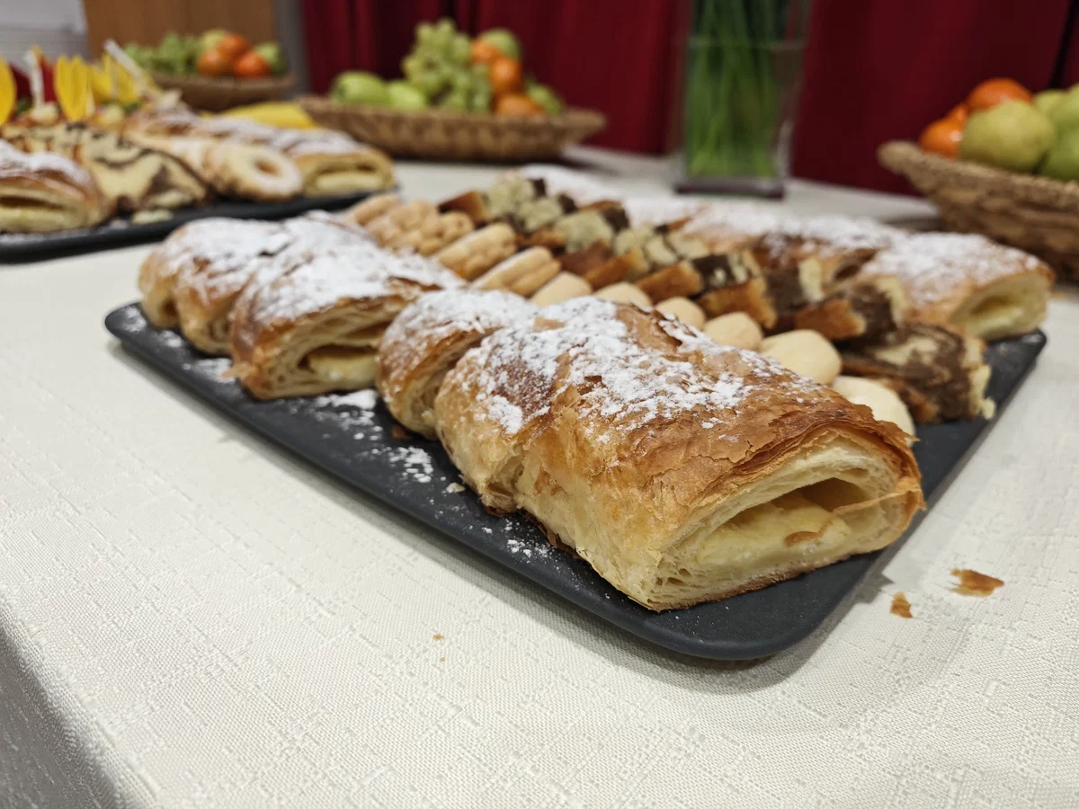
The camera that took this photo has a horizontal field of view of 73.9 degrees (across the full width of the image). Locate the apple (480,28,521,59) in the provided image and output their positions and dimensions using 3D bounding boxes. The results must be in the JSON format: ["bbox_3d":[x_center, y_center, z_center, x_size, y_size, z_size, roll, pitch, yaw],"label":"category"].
[{"bbox_3d":[-0.067,-0.627,1.260,0.074,0.067,0.074,1,27,0],"label":"apple"}]

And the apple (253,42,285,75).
[{"bbox_3d":[-0.540,-0.685,1.420,0.071,0.068,0.071,0,23,0],"label":"apple"}]

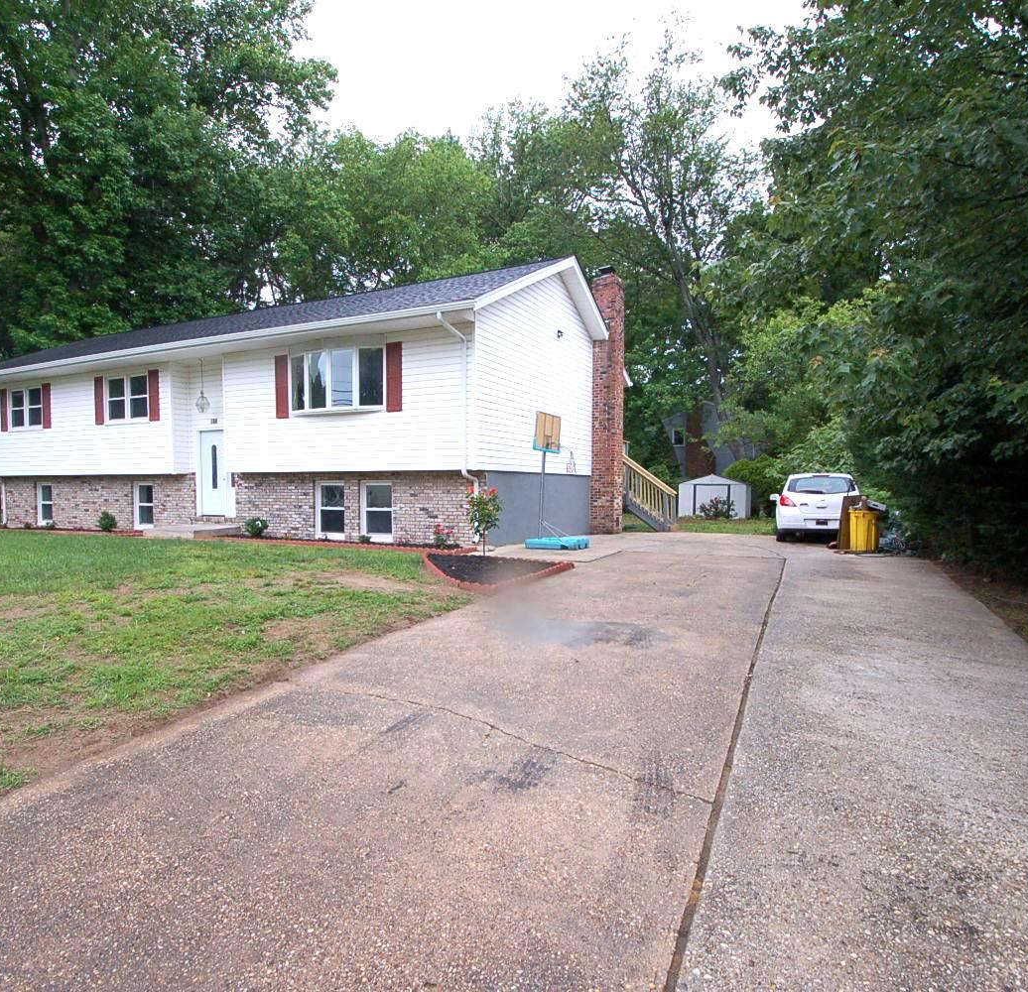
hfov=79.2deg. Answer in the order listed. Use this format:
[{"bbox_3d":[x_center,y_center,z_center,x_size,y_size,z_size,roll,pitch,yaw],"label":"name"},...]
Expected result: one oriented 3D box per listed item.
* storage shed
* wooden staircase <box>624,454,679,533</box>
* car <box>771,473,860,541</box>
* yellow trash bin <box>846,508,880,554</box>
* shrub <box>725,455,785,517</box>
[{"bbox_3d":[8.151,0.025,24.993,2.550,1.680,1.750,1,2,26],"label":"storage shed"},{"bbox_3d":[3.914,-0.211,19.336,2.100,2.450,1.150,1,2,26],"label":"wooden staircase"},{"bbox_3d":[7.233,0.256,14.715,1.700,1.530,4.290,1,2,24],"label":"car"},{"bbox_3d":[6.455,0.620,11.438,0.540,0.780,0.540,1,2,26],"label":"yellow trash bin"},{"bbox_3d":[10.225,-0.458,26.297,2.400,2.600,2.400,1,2,26],"label":"shrub"}]

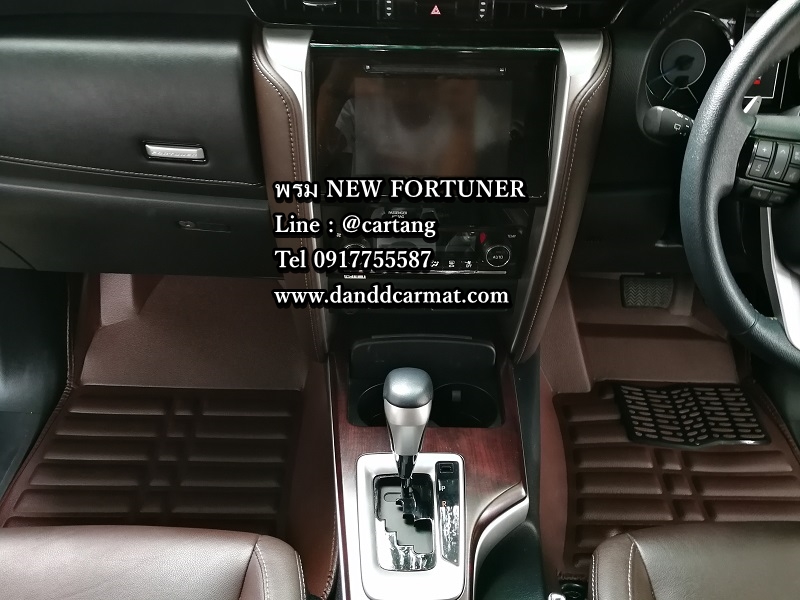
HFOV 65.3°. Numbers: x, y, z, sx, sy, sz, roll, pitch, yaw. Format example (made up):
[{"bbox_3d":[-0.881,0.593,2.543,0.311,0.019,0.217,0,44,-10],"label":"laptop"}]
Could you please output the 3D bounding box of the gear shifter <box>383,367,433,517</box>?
[{"bbox_3d":[0.009,0.142,0.635,0.049,0.152,0.055,1,28,0],"label":"gear shifter"}]

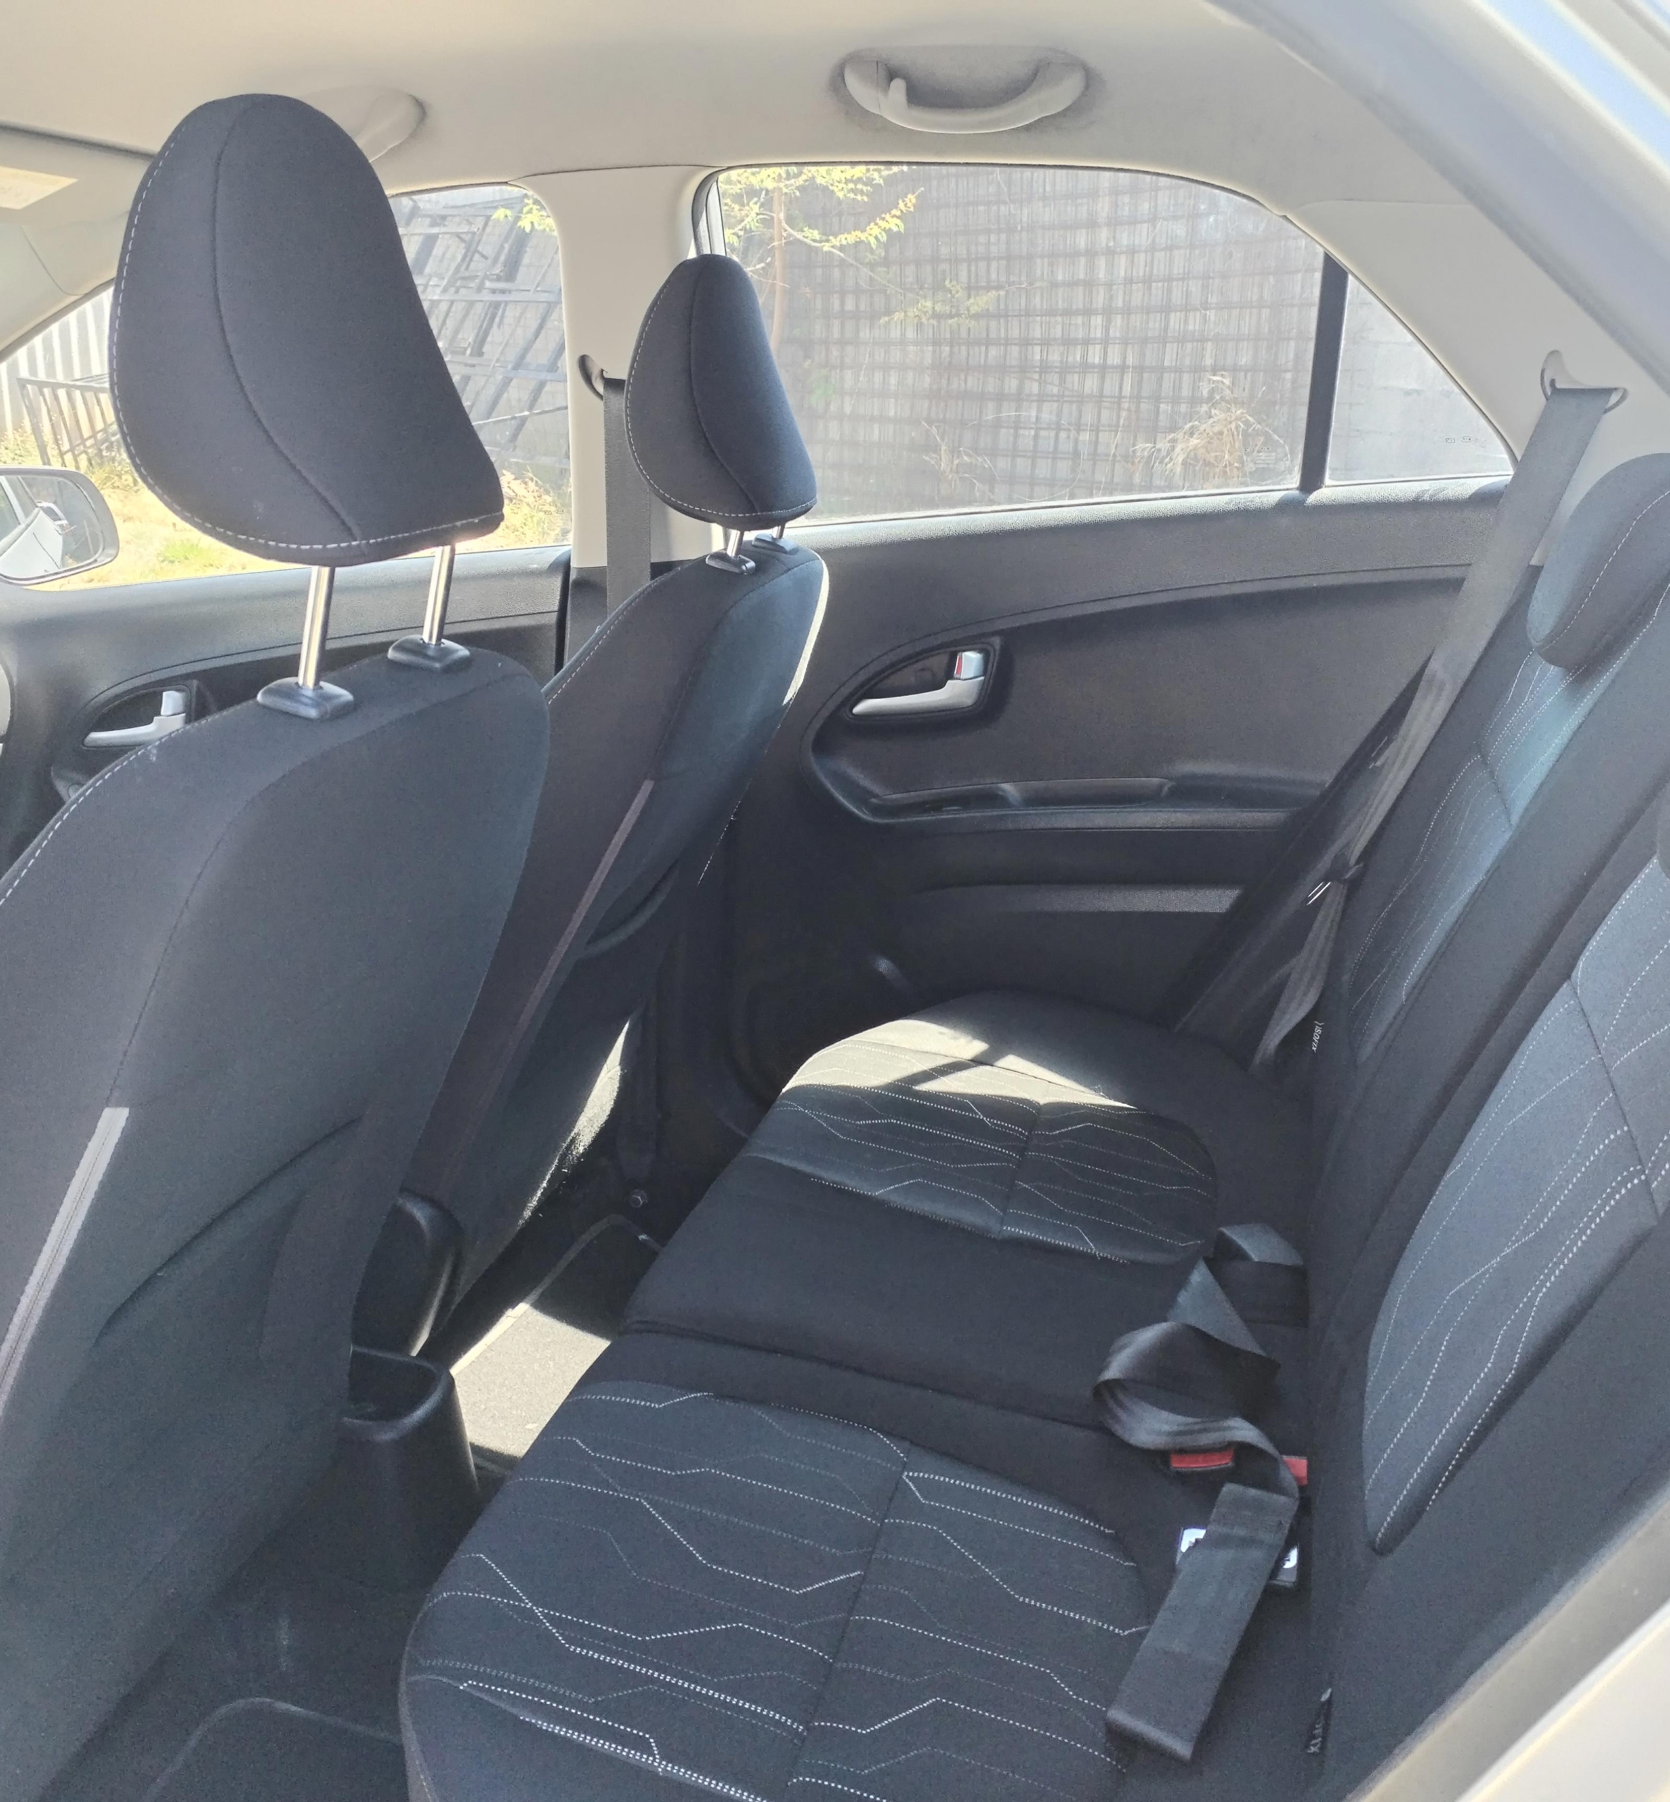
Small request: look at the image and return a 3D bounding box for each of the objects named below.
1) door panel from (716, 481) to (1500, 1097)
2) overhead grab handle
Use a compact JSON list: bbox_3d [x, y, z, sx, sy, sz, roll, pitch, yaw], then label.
[{"bbox_3d":[0.226,-0.070,1.833,0.680,0.645,0.090,5,16,12],"label":"door panel"},{"bbox_3d":[0.102,-0.638,1.593,0.193,0.058,0.045,5,16,12],"label":"overhead grab handle"}]

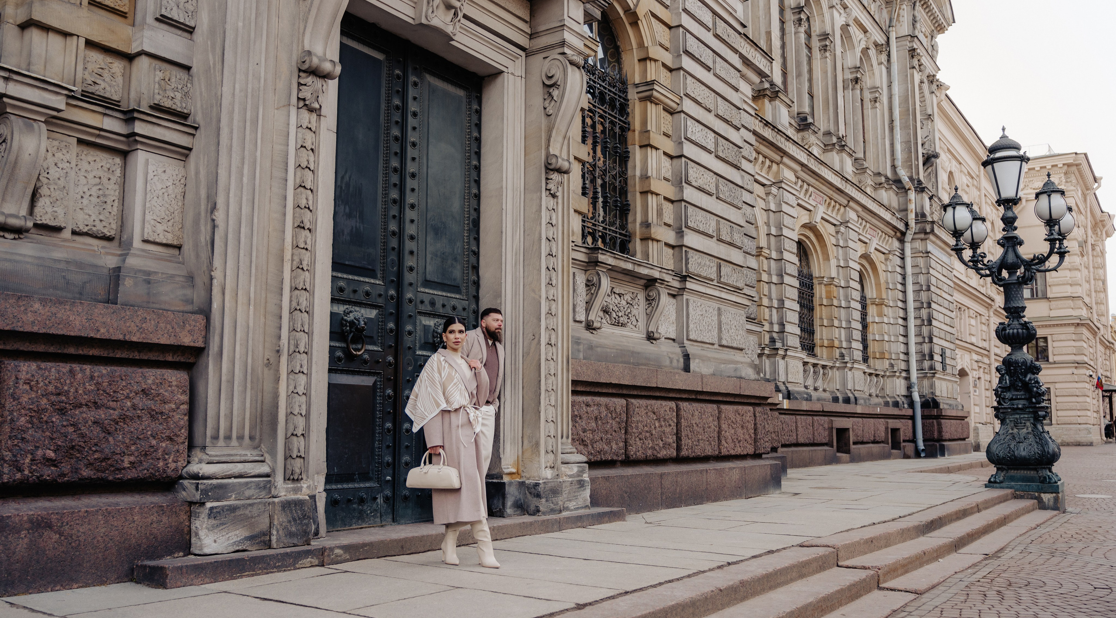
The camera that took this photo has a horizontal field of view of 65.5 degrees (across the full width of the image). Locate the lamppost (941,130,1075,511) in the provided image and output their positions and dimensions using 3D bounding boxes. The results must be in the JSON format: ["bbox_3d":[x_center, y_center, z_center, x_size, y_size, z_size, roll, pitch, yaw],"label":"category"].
[{"bbox_3d":[7.441,0.055,14.160,2.100,6.241,2.100,-6,-10,36],"label":"lamppost"}]

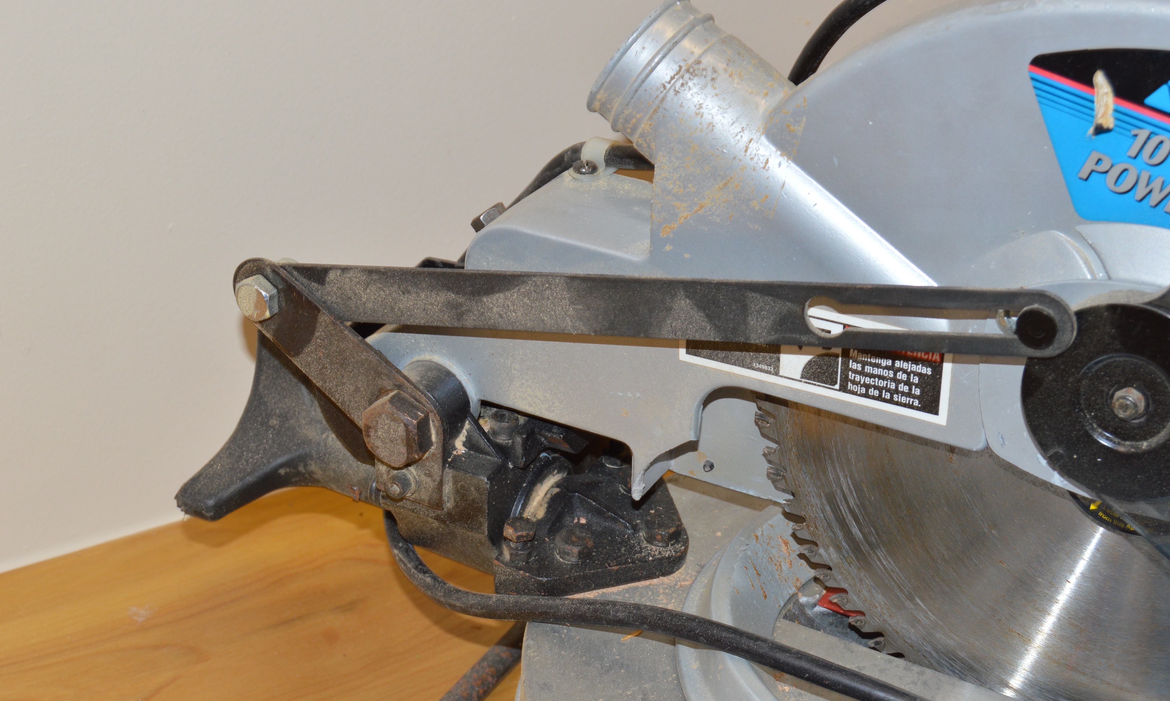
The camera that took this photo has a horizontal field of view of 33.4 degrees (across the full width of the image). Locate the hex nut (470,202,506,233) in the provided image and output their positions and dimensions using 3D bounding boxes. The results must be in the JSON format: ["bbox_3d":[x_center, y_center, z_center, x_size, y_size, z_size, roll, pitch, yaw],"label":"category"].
[{"bbox_3d":[-0.032,-0.045,0.657,0.013,0.004,0.011,-36,3,0],"label":"hex nut"}]

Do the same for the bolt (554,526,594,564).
[{"bbox_3d":[-0.004,0.068,0.679,0.013,0.006,0.014,-3,29,-9],"label":"bolt"}]

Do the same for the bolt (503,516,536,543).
[{"bbox_3d":[-0.023,0.062,0.673,0.011,0.004,0.011,7,29,9],"label":"bolt"}]

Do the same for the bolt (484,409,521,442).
[{"bbox_3d":[-0.028,0.026,0.682,0.010,0.006,0.010,0,29,-2],"label":"bolt"}]

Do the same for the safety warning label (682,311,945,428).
[{"bbox_3d":[0.069,0.000,0.594,0.089,0.029,0.001,14,31,27],"label":"safety warning label"}]

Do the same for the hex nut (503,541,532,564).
[{"bbox_3d":[-0.023,0.069,0.680,0.011,0.004,0.010,2,29,-2],"label":"hex nut"}]

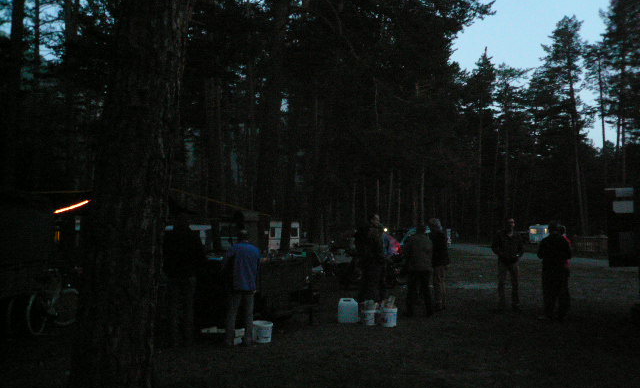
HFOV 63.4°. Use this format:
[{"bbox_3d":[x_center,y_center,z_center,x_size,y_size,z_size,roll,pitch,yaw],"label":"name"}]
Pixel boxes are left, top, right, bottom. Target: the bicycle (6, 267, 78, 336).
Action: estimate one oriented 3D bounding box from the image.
[{"bbox_3d":[-4.200,1.635,8.050,0.580,1.030,1.750,0,-4,-7],"label":"bicycle"}]

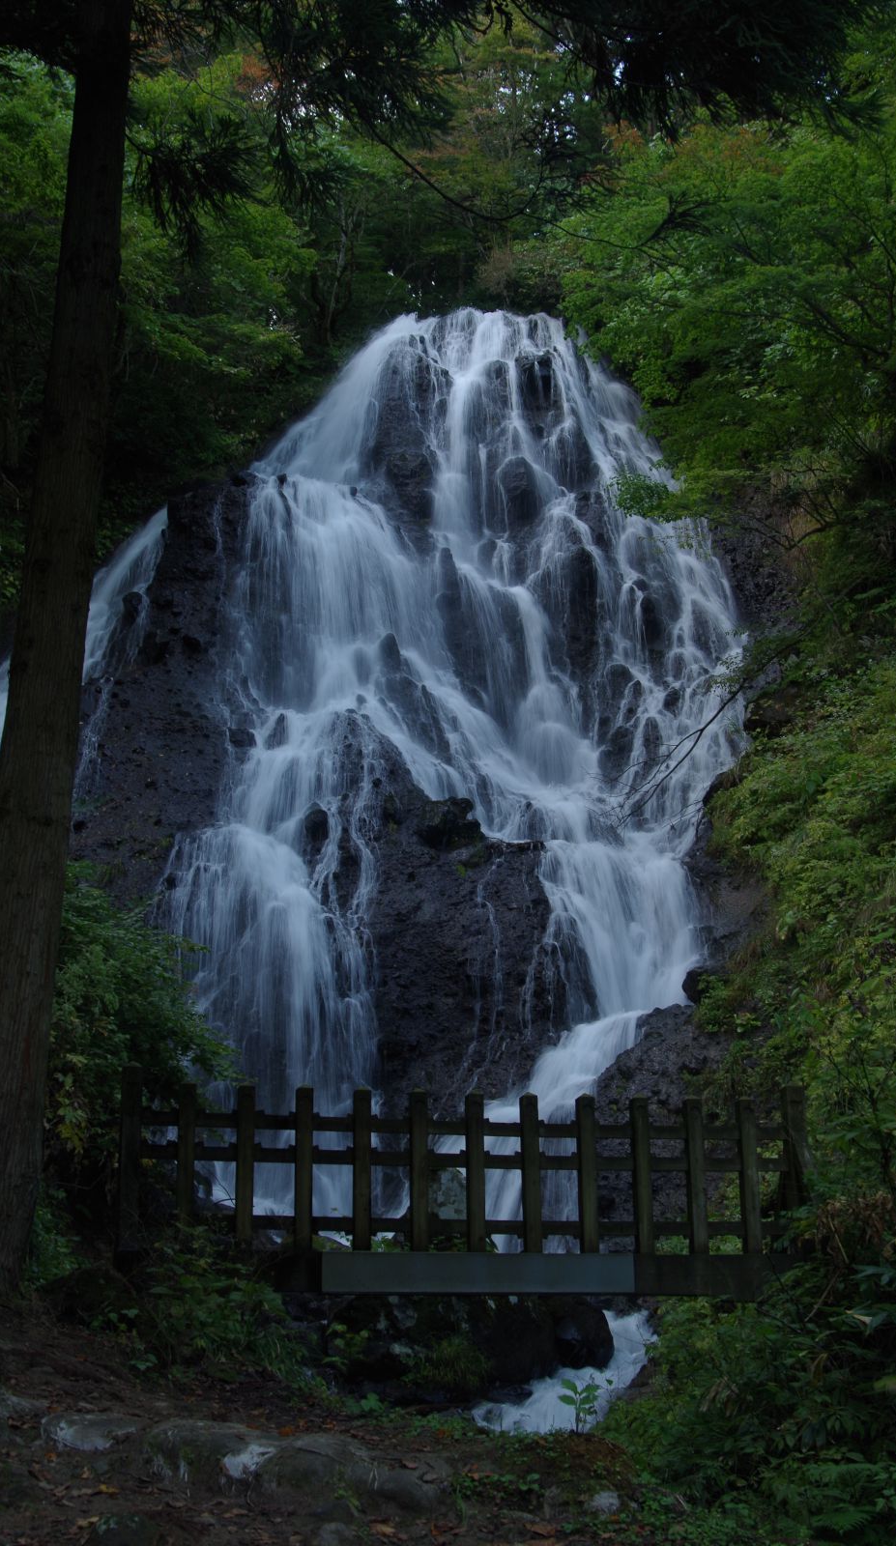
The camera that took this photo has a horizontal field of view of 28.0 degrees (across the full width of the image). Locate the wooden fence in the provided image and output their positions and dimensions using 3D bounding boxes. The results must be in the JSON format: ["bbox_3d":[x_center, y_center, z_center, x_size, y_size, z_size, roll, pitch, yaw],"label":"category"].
[{"bbox_3d":[0.186,2.751,12.026,4.736,1.440,0.170,3,-21,-10],"label":"wooden fence"}]

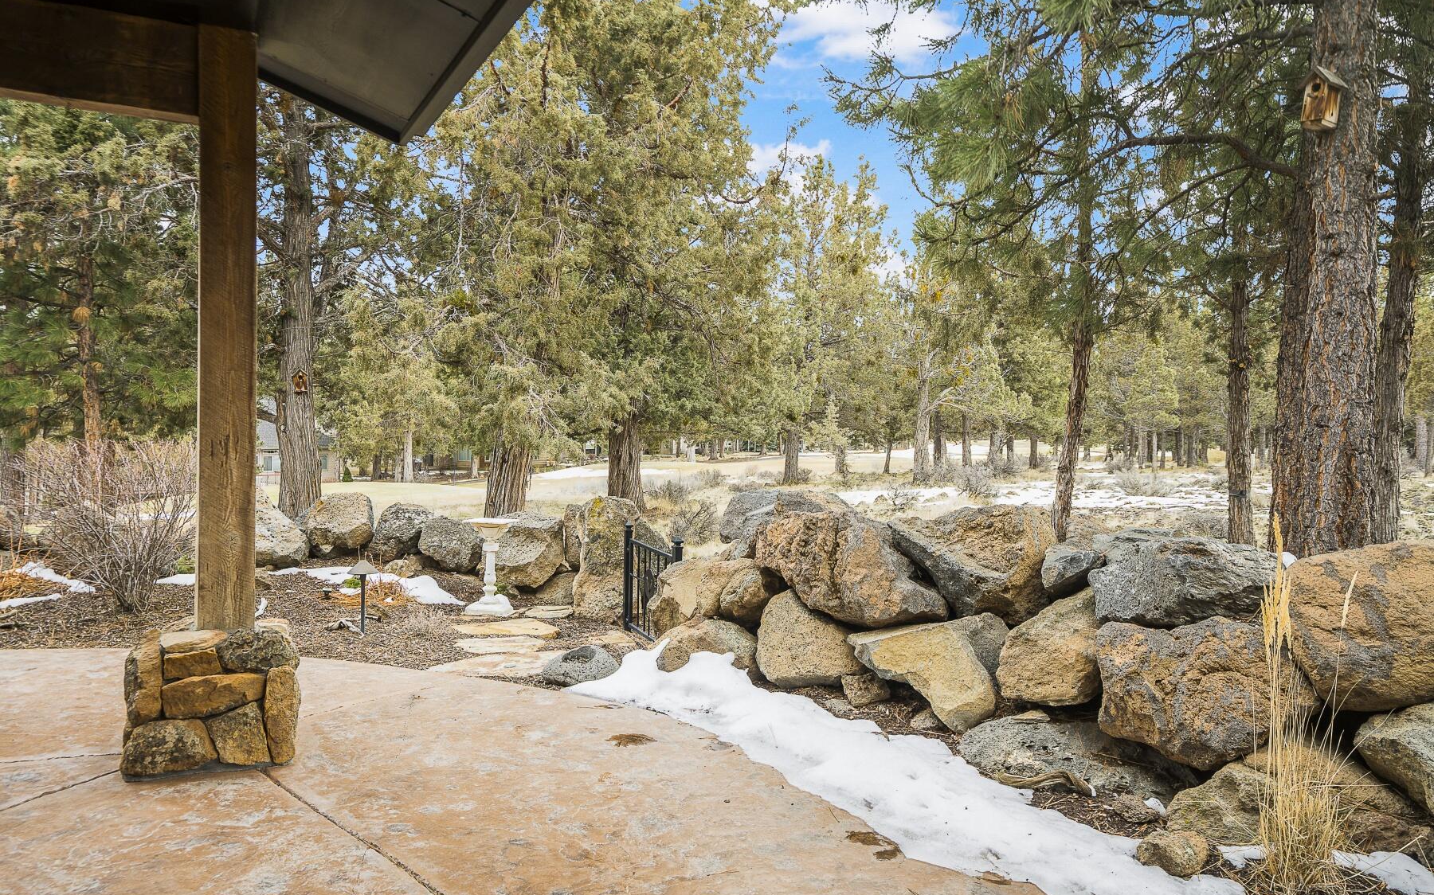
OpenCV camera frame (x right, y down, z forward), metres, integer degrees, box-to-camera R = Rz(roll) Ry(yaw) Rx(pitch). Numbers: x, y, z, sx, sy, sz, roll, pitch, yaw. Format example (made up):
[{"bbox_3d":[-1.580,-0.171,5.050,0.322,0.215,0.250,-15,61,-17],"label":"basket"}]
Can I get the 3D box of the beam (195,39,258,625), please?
[{"bbox_3d":[-2.030,-0.479,4.293,0.207,2.431,0.207,0,0,-28],"label":"beam"}]

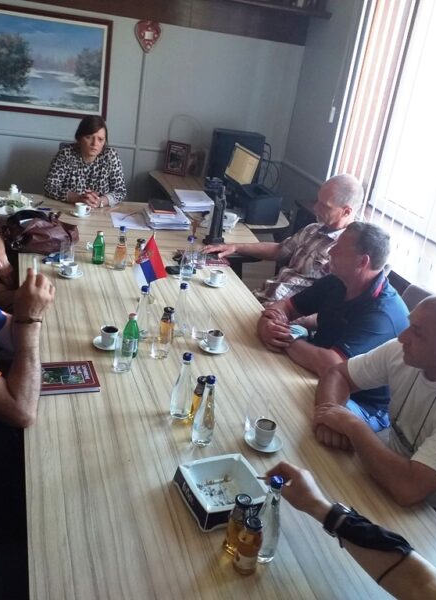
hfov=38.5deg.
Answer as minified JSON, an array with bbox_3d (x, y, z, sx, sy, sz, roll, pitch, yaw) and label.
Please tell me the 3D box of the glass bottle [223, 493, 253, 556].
[{"bbox_3d":[0.046,0.492,1.373,0.054,0.142,0.054,7,22,-3],"label":"glass bottle"}]

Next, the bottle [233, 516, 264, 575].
[{"bbox_3d":[0.069,0.534,1.362,0.057,0.124,0.057,8,22,-3],"label":"bottle"}]

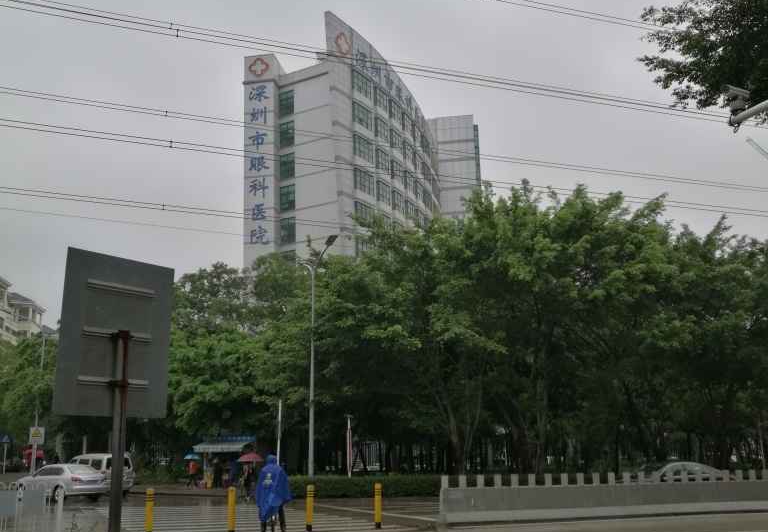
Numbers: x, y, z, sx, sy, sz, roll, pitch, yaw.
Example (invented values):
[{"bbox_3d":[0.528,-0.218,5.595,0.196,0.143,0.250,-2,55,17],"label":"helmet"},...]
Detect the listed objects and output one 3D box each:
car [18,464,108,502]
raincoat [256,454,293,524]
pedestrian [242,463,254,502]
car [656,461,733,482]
[{"bbox_3d":[-13.531,9.162,33.626,4.600,1.470,1.780,-13,-18,41],"label":"car"},{"bbox_3d":[-2.438,4.933,17.741,0.800,1.420,0.720,2,-14,-10],"label":"raincoat"},{"bbox_3d":[-5.256,8.396,31.115,0.500,1.570,0.420,1,-13,-5],"label":"pedestrian"},{"bbox_3d":[9.500,7.380,26.900,4.600,1.460,1.800,5,-14,-21],"label":"car"}]

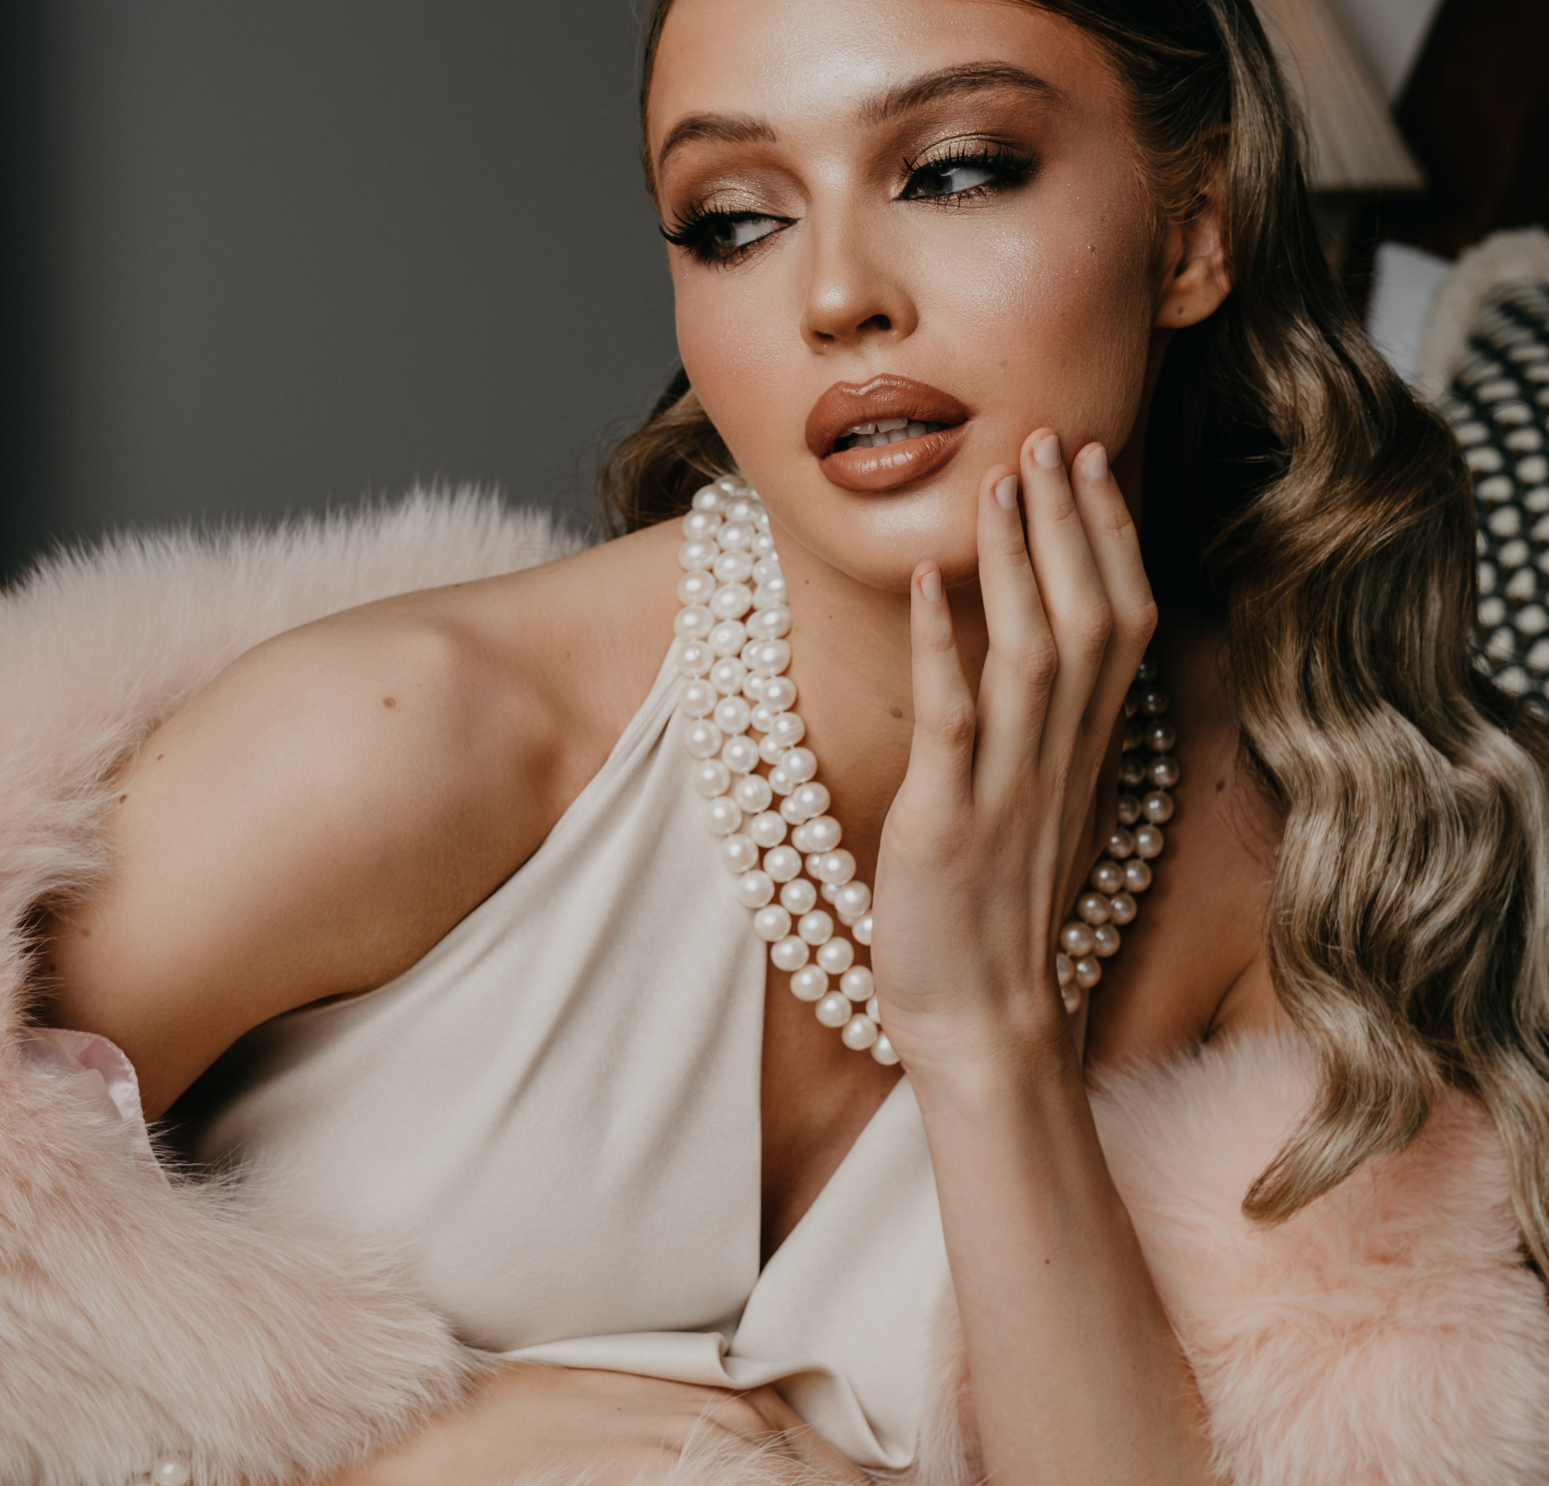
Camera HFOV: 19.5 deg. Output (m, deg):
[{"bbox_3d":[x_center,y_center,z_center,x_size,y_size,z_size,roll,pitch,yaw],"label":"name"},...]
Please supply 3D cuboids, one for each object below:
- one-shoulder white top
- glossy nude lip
[{"bbox_3d":[-0.049,0.095,1.340,0.260,0.240,0.190,6,17,-9],"label":"one-shoulder white top"},{"bbox_3d":[0.031,-0.084,1.225,0.048,0.029,0.020,-16,-9,23],"label":"glossy nude lip"}]

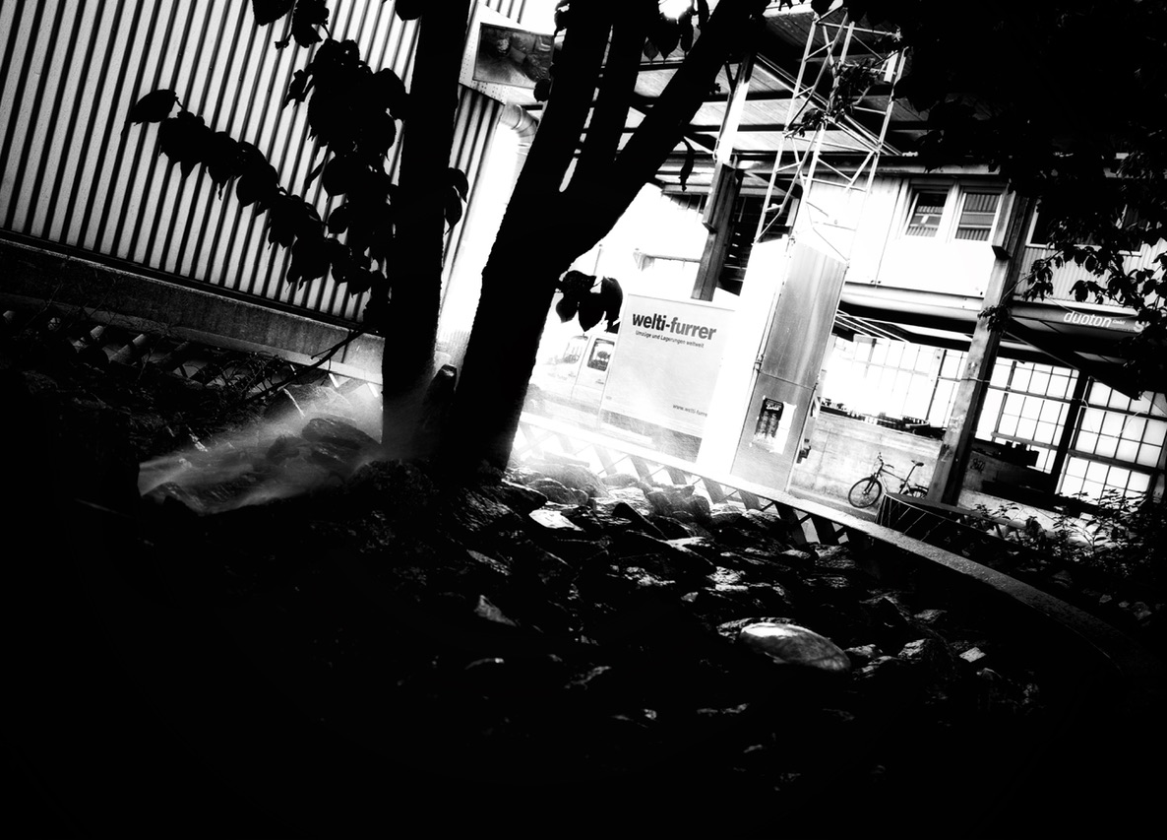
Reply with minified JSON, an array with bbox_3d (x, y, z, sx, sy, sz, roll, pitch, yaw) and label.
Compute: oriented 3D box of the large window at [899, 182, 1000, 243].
[{"bbox_3d":[7.146,-4.019,18.946,0.150,1.130,1.850,13,3,-44],"label":"large window"}]

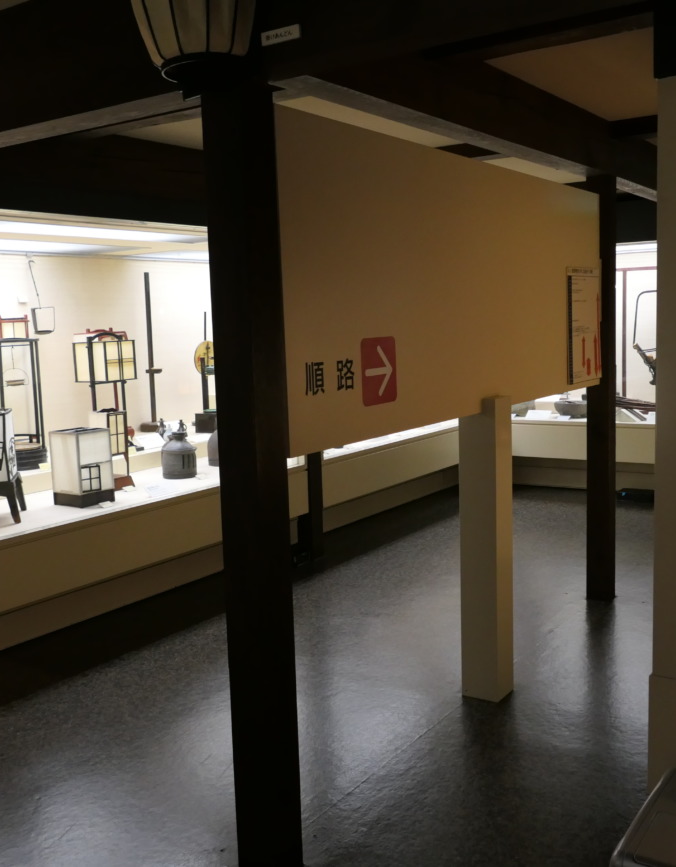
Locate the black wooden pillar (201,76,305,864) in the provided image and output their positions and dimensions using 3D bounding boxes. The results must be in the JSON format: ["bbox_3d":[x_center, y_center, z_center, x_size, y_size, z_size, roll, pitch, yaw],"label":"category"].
[{"bbox_3d":[-0.214,0.164,2.340,0.130,2.071,0.121,4,9,35],"label":"black wooden pillar"}]

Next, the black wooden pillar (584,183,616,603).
[{"bbox_3d":[1.343,-0.201,4.563,0.120,2.127,0.105,4,9,35],"label":"black wooden pillar"}]

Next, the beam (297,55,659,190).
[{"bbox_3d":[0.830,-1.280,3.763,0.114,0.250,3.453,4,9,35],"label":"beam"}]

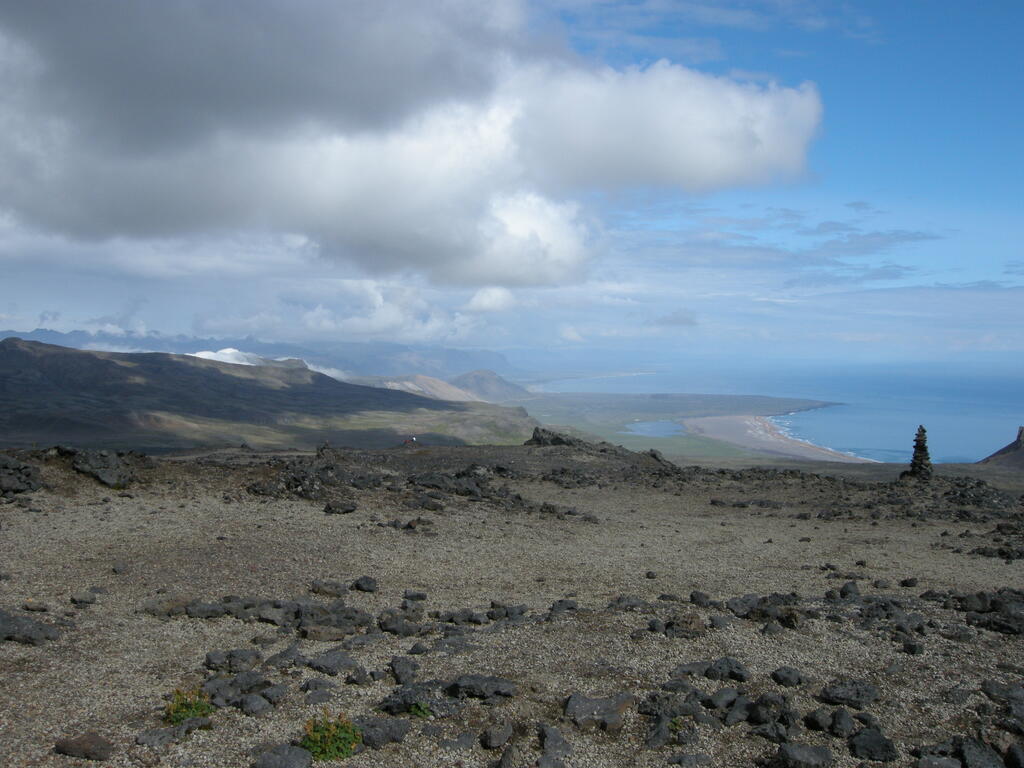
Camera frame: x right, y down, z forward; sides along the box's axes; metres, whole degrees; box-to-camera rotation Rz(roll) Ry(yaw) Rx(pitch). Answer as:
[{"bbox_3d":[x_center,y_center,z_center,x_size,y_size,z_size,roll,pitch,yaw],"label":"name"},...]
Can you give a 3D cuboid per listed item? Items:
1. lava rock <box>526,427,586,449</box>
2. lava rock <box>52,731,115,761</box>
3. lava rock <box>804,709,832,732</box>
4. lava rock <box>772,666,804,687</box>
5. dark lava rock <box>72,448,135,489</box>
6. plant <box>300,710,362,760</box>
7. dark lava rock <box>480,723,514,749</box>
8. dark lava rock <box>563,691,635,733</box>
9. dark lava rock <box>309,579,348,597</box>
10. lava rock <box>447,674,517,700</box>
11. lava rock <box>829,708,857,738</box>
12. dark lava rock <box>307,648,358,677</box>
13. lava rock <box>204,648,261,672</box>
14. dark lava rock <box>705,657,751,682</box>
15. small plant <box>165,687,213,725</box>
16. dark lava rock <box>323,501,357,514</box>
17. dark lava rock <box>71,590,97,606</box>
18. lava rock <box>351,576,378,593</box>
[{"bbox_3d":[1.193,1.467,28.387,1.700,0.563,1.105,0,2,2],"label":"lava rock"},{"bbox_3d":[-1.833,1.546,4.429,0.265,0.093,0.199,-1,2,-23],"label":"lava rock"},{"bbox_3d":[1.384,1.525,4.692,0.136,0.095,0.122,1,2,17],"label":"lava rock"},{"bbox_3d":[1.438,1.522,5.386,0.166,0.087,0.141,1,2,15],"label":"lava rock"},{"bbox_3d":[-6.413,1.327,16.256,0.973,0.595,0.730,-1,2,-22],"label":"dark lava rock"},{"bbox_3d":[-0.775,1.510,4.448,0.266,0.187,0.253,0,2,-10],"label":"plant"},{"bbox_3d":[-0.067,1.526,4.494,0.139,0.098,0.125,0,2,-1],"label":"dark lava rock"},{"bbox_3d":[0.396,1.503,4.744,0.330,0.153,0.214,0,2,5],"label":"dark lava rock"},{"bbox_3d":[-1.380,1.522,7.744,0.284,0.113,0.213,0,2,-10],"label":"dark lava rock"},{"bbox_3d":[-0.154,1.524,5.218,0.353,0.091,0.212,0,2,-2],"label":"lava rock"},{"bbox_3d":[1.493,1.533,4.676,0.127,0.118,0.139,1,2,18],"label":"lava rock"},{"bbox_3d":[-0.983,1.526,5.671,0.285,0.126,0.214,0,2,-10],"label":"dark lava rock"},{"bbox_3d":[-1.528,1.512,5.662,0.306,0.107,0.199,-1,2,-15],"label":"lava rock"},{"bbox_3d":[1.139,1.509,5.473,0.243,0.117,0.182,0,2,12],"label":"dark lava rock"},{"bbox_3d":[-1.493,1.496,4.794,0.231,0.167,0.208,-1,2,-17],"label":"small plant"},{"bbox_3d":[-2.114,1.522,12.762,0.394,0.156,0.276,0,2,-9],"label":"dark lava rock"},{"bbox_3d":[-3.057,1.530,7.385,0.185,0.098,0.158,-1,2,-23],"label":"dark lava rock"},{"bbox_3d":[-1.122,1.526,7.878,0.213,0.104,0.181,0,2,-8],"label":"lava rock"}]

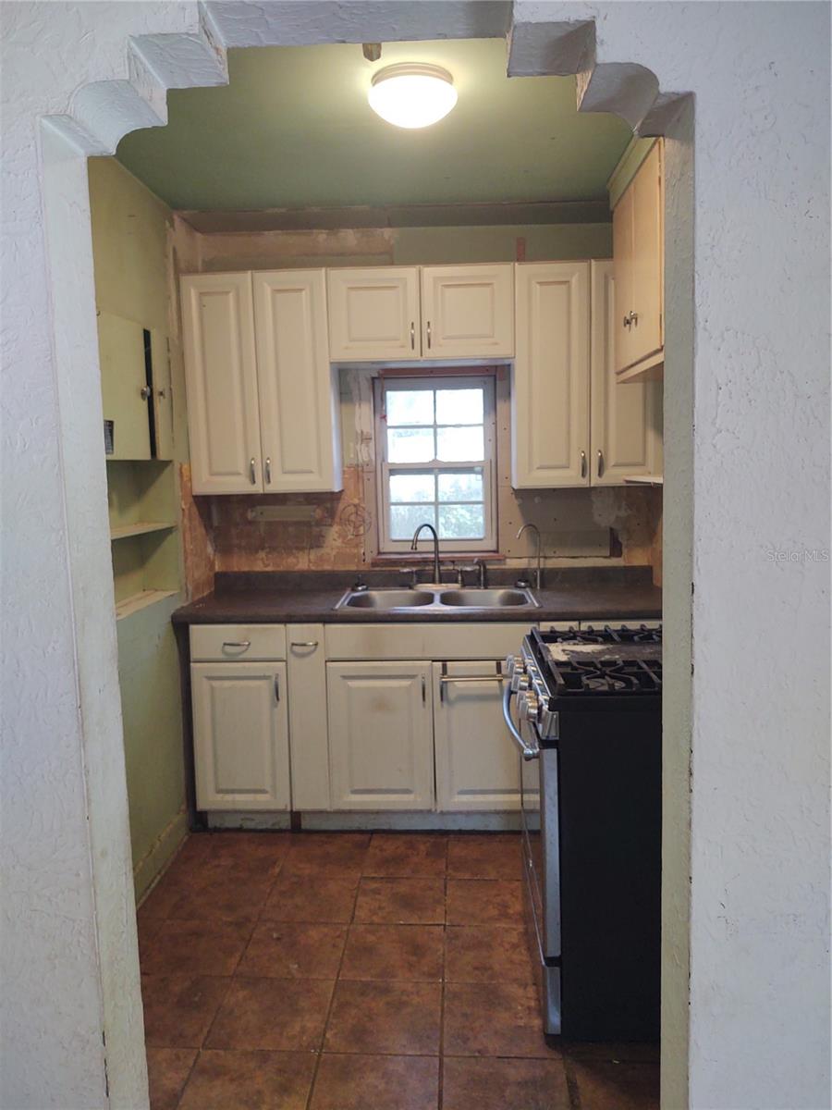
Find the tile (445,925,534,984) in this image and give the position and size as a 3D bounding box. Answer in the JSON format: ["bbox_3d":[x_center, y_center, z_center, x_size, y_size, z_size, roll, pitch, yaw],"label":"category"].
[{"bbox_3d":[0.241,1.213,2.637,0.306,0.012,0.306,-1,7,3],"label":"tile"}]

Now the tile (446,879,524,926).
[{"bbox_3d":[0.261,1.189,2.969,0.305,0.010,0.305,-1,7,3],"label":"tile"}]

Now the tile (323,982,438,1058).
[{"bbox_3d":[-0.081,1.254,2.350,0.306,0.012,0.306,-1,7,3],"label":"tile"}]

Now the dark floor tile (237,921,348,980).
[{"bbox_3d":[-0.370,1.222,2.669,0.306,0.012,0.306,-1,7,3],"label":"dark floor tile"}]

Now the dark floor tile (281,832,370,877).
[{"bbox_3d":[-0.339,1.147,3.288,0.306,0.012,0.330,-1,7,3],"label":"dark floor tile"}]

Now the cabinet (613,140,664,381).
[{"bbox_3d":[0.852,-0.913,2.783,0.280,0.652,0.870,-1,7,3],"label":"cabinet"}]

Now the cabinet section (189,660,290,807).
[{"bbox_3d":[-0.673,0.684,3.685,0.377,0.606,0.560,-1,7,3],"label":"cabinet section"}]

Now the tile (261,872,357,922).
[{"bbox_3d":[-0.356,1.197,3.004,0.305,0.010,0.305,-1,7,3],"label":"tile"}]

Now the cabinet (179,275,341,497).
[{"bbox_3d":[-0.650,-0.731,3.760,0.609,0.911,0.310,-1,7,3],"label":"cabinet"}]

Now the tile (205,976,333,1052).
[{"bbox_3d":[-0.391,1.270,2.392,0.305,0.010,0.305,-1,7,3],"label":"tile"}]

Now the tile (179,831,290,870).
[{"bbox_3d":[-0.652,1.152,3.304,0.321,0.012,0.327,-1,7,3],"label":"tile"}]

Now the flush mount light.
[{"bbox_3d":[-0.007,-1.157,2.219,0.227,0.106,0.227,-1,7,4],"label":"flush mount light"}]

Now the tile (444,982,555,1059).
[{"bbox_3d":[0.225,1.250,2.333,0.306,0.012,0.306,-1,7,3],"label":"tile"}]

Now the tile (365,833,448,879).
[{"bbox_3d":[-0.033,1.143,3.272,0.306,0.012,0.330,-1,7,3],"label":"tile"}]

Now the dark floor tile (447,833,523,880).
[{"bbox_3d":[0.273,1.139,3.256,0.306,0.012,0.330,-1,7,3],"label":"dark floor tile"}]

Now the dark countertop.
[{"bbox_3d":[0.050,0.157,3.549,1.940,0.120,0.610,-1,7,4],"label":"dark countertop"}]

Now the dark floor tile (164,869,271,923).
[{"bbox_3d":[-0.665,1.200,3.022,0.305,0.010,0.305,-1,7,3],"label":"dark floor tile"}]

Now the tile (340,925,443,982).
[{"bbox_3d":[-0.065,1.229,2.680,0.305,0.010,0.305,-1,7,3],"label":"tile"}]

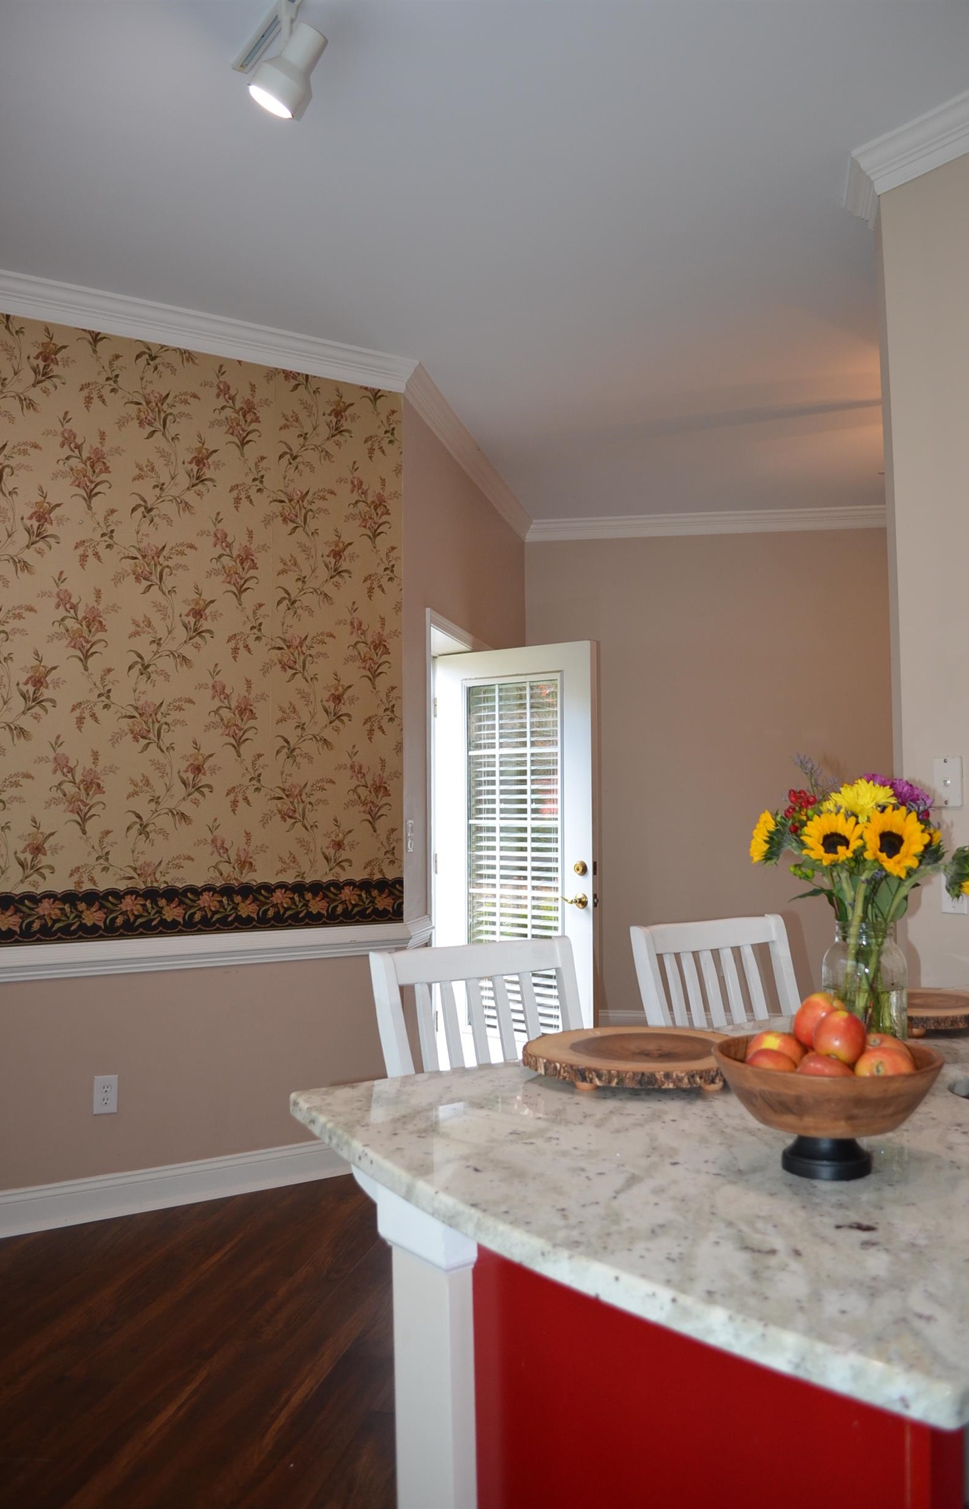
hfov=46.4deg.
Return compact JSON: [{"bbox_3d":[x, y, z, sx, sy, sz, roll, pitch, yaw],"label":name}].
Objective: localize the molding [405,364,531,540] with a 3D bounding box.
[{"bbox_3d":[-0.003,-1.389,5.570,0.070,0.115,2.622,-1,-3,12],"label":"molding"}]

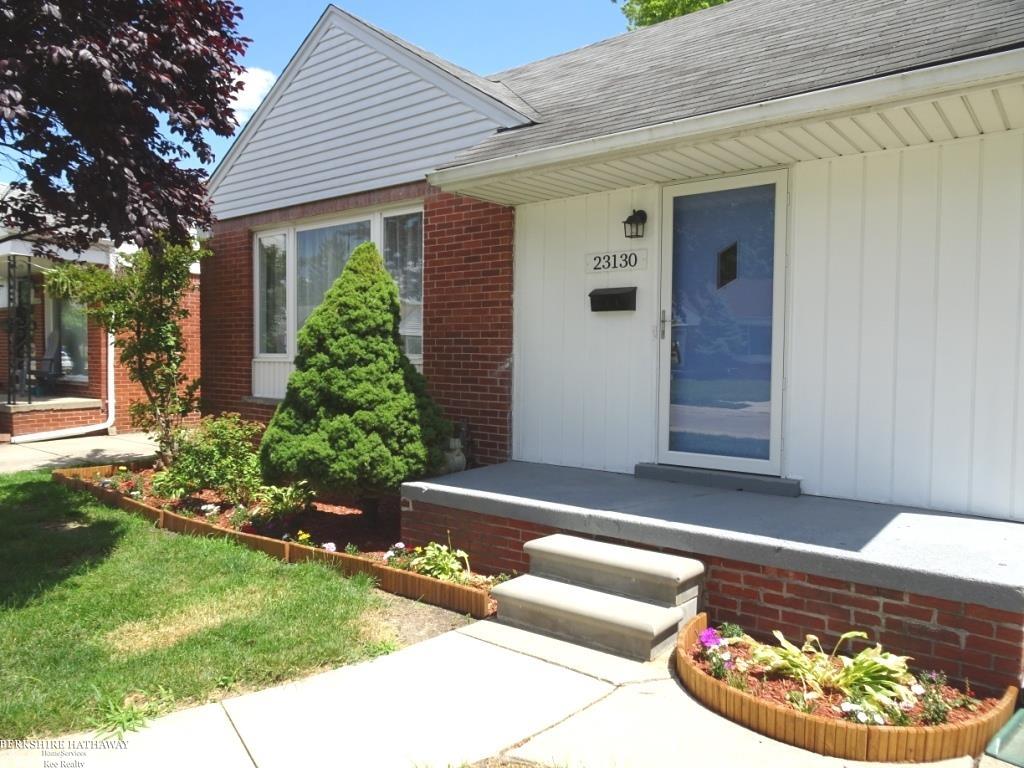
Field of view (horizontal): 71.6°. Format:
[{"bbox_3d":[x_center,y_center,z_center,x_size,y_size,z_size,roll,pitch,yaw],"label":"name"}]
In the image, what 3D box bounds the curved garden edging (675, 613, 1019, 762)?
[{"bbox_3d":[1.211,1.204,2.805,1.280,0.125,0.800,2,2,37],"label":"curved garden edging"}]

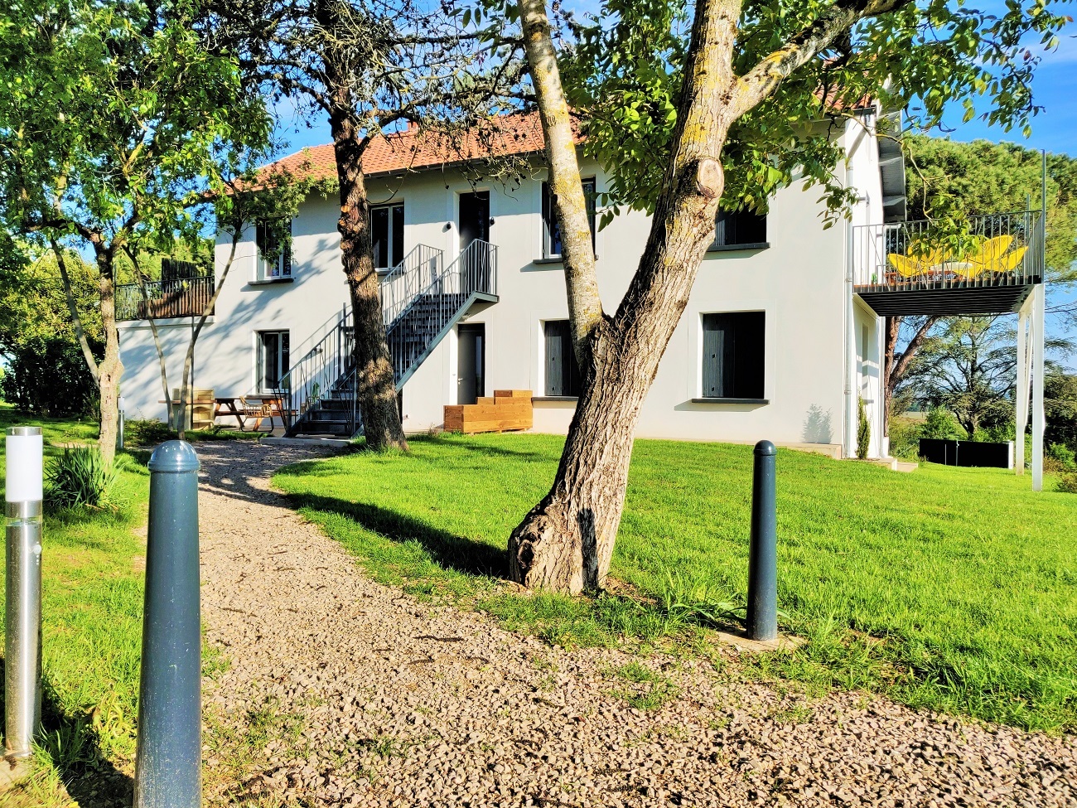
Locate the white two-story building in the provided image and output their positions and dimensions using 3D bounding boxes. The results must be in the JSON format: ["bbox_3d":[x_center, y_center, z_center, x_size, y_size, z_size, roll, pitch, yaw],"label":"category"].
[{"bbox_3d":[-1.225,-3.279,20.680,19.600,8.000,9.400,1,1,28],"label":"white two-story building"}]

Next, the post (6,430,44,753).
[{"bbox_3d":[-1.309,0.477,1.980,0.077,0.830,0.077,1,1,7],"label":"post"}]

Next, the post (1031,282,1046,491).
[{"bbox_3d":[7.910,-0.266,12.300,0.150,3.300,0.150,1,1,28],"label":"post"}]

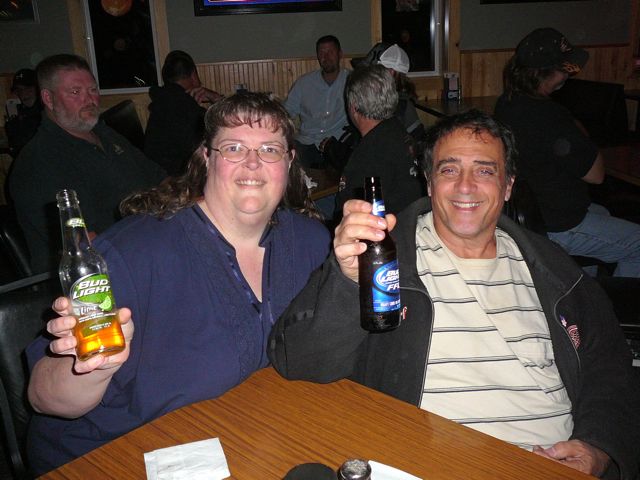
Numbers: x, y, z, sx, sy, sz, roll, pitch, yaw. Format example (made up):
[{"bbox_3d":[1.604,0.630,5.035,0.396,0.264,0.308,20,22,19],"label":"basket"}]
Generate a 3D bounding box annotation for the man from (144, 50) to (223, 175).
[{"bbox_3d":[-0.646,-0.359,3.393,0.540,1.200,0.660,14,24,39],"label":"man"}]

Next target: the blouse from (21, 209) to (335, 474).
[{"bbox_3d":[-0.232,0.195,1.243,0.580,0.560,0.390,-13,21,-29],"label":"blouse"}]

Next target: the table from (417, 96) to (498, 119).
[{"bbox_3d":[1.099,-0.522,4.481,0.800,0.750,1.100,-1,19,6],"label":"table"}]

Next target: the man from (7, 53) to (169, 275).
[{"bbox_3d":[-0.659,0.029,2.078,0.680,1.200,0.580,11,22,34],"label":"man"}]

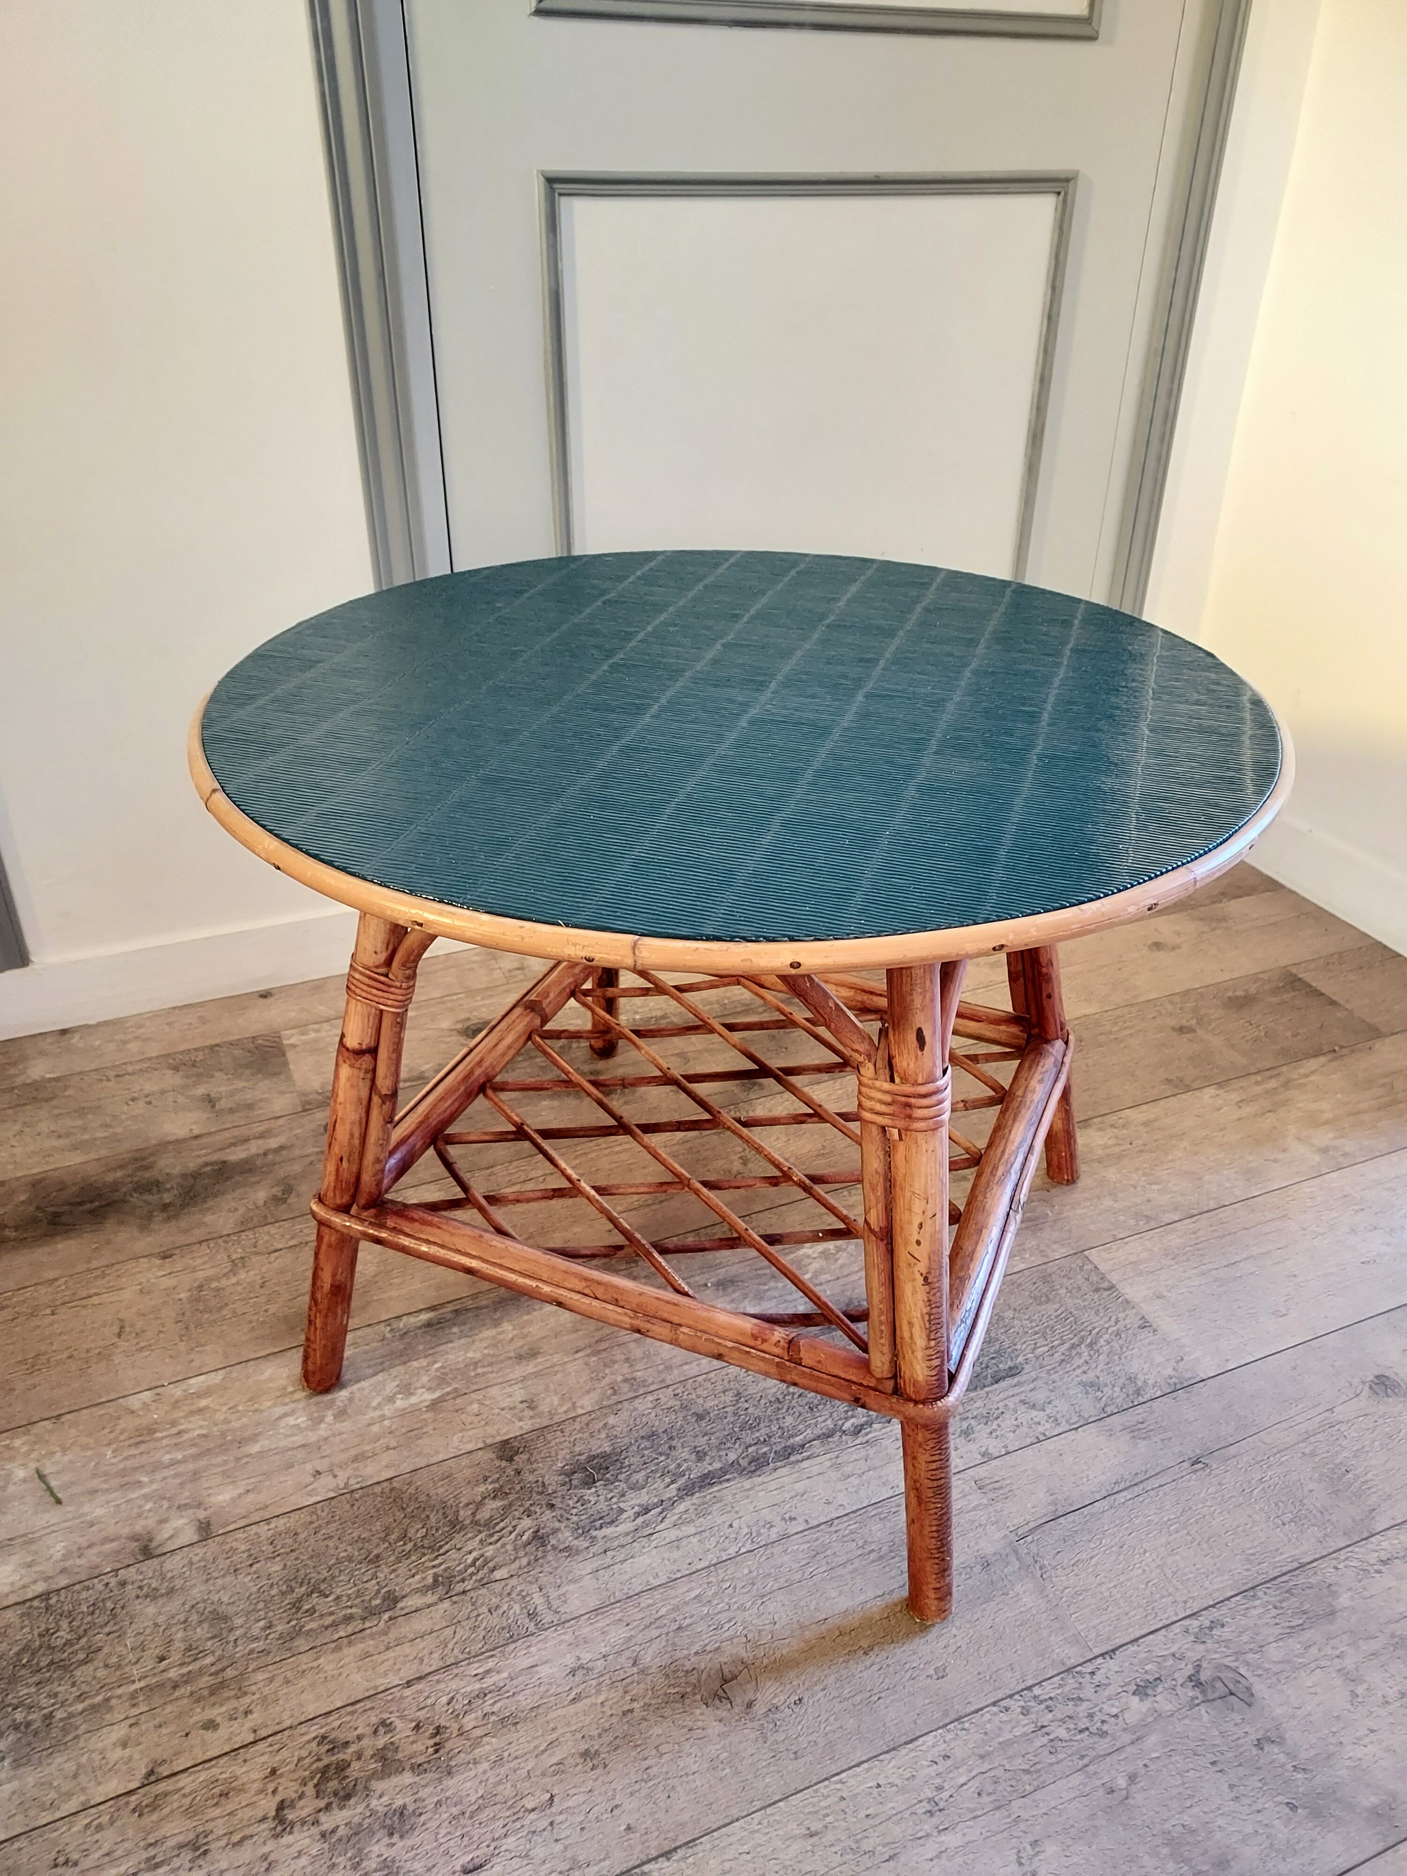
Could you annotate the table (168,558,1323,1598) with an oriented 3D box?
[{"bbox_3d":[0.021,0.057,1.017,0.709,0.541,0.709,13,33,19],"label":"table"}]

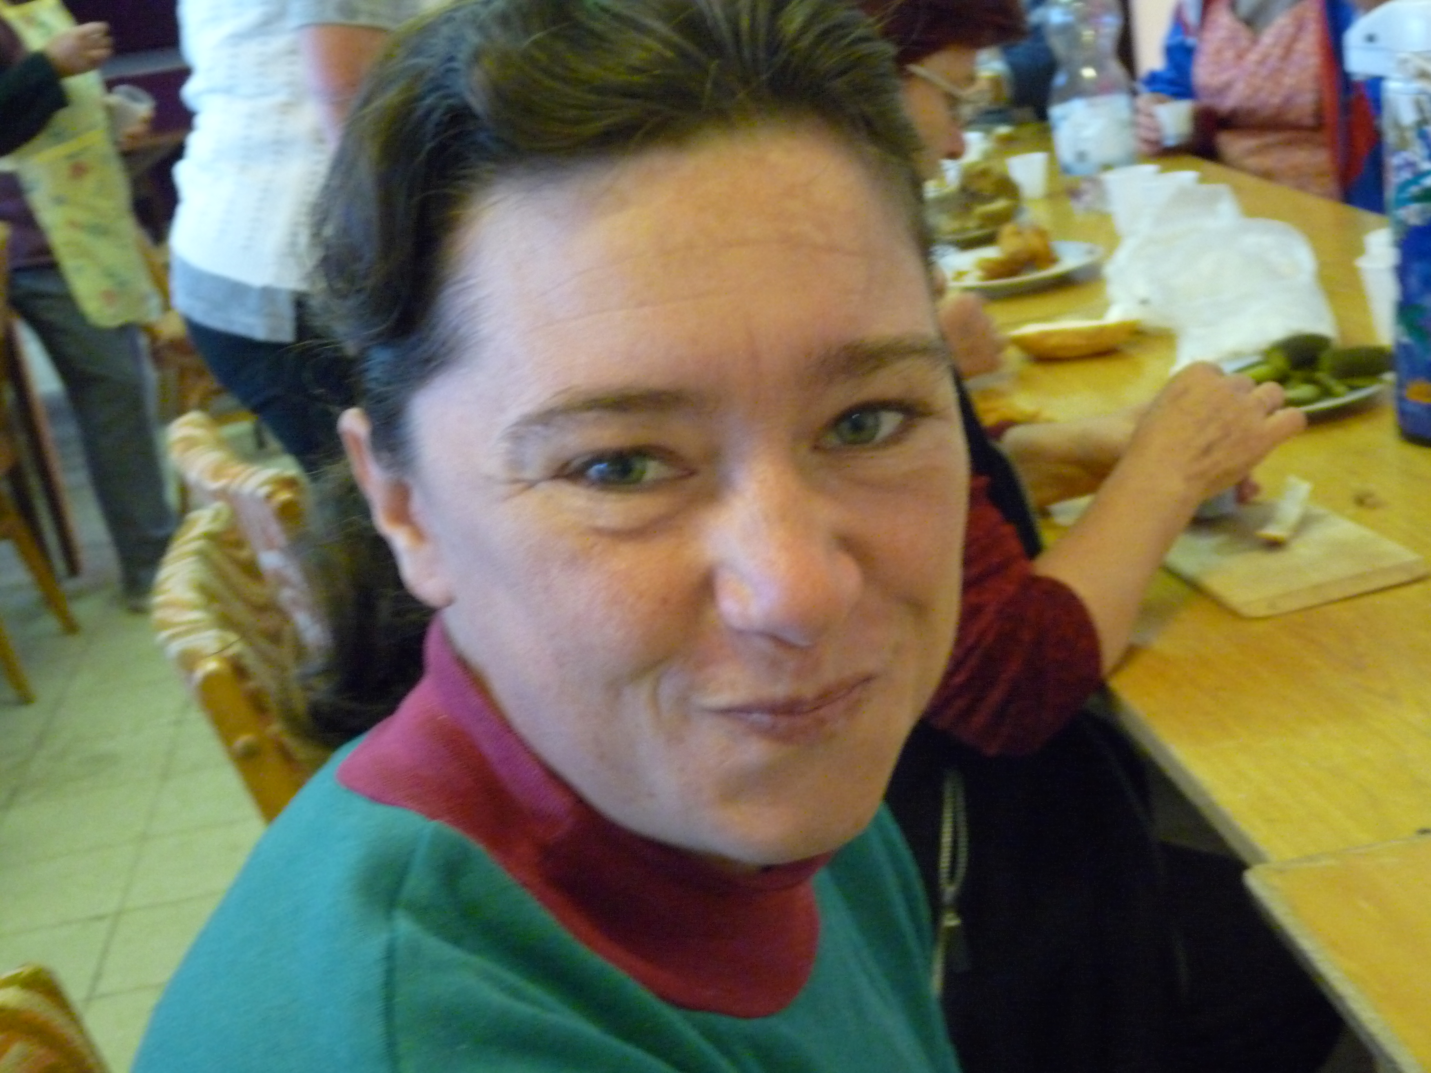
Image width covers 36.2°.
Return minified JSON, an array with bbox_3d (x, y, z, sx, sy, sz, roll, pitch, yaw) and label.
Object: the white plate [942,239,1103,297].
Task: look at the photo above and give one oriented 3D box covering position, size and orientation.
[{"bbox_3d":[0.342,-0.320,2.620,0.238,0.025,0.238,-8,16,2],"label":"white plate"}]

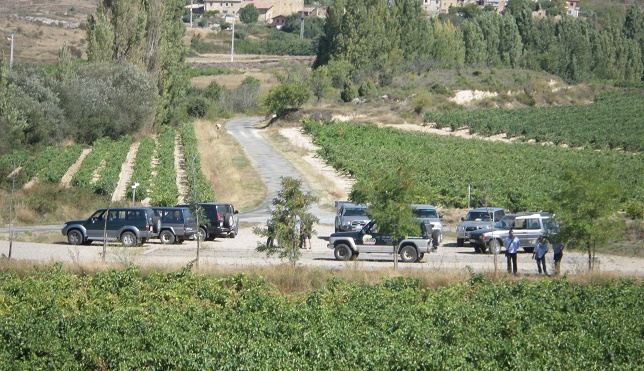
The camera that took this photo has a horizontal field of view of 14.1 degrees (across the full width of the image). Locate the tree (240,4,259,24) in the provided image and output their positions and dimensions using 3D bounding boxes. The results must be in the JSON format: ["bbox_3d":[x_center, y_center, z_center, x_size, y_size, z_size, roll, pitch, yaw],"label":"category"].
[{"bbox_3d":[-23.660,-55.805,850.000,5.900,6.500,5.800,1,1,0],"label":"tree"}]

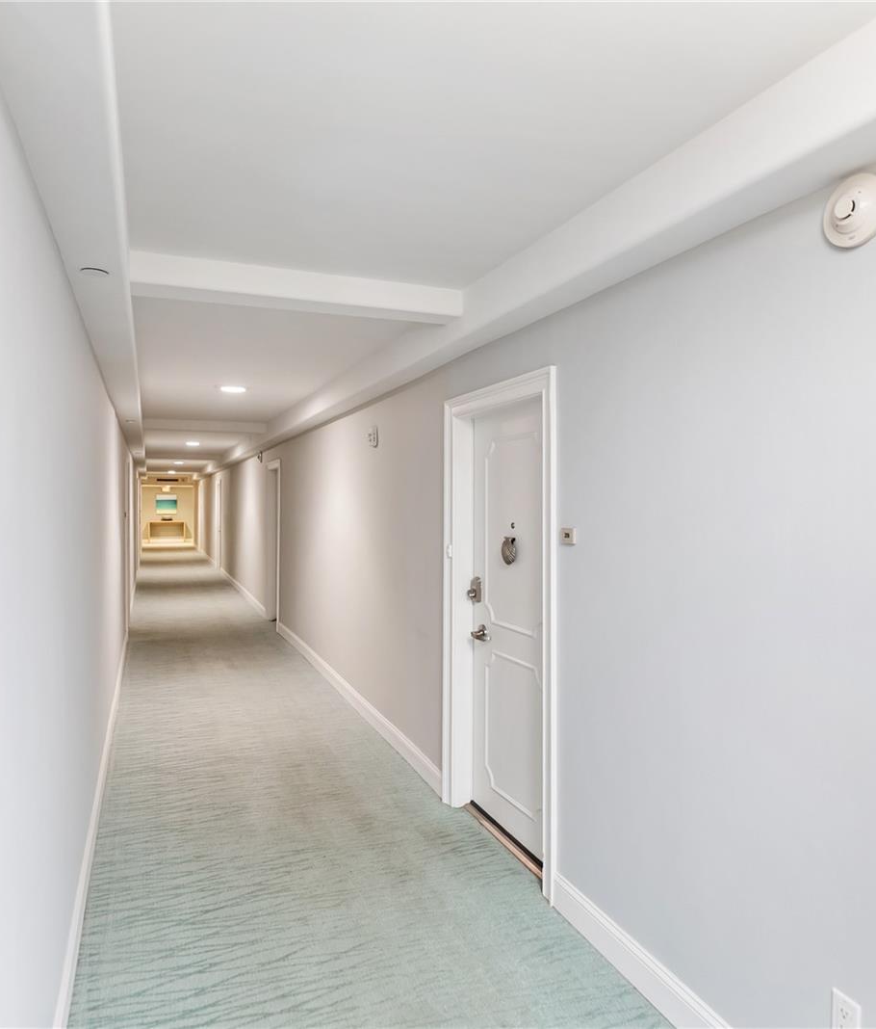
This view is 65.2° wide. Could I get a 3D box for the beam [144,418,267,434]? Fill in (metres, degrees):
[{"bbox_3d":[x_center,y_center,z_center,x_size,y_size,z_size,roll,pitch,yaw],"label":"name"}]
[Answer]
[{"bbox_3d":[-2.745,-1.033,8.139,1.374,0.118,0.201,0,1,-23],"label":"beam"}]

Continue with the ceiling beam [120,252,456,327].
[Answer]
[{"bbox_3d":[-0.573,-0.967,2.991,1.404,0.113,0.201,0,1,-23],"label":"ceiling beam"}]

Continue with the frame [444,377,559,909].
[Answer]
[{"bbox_3d":[0.291,0.478,3.248,0.140,2.152,1.063,0,1,-23],"label":"frame"}]

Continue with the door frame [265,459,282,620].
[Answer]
[{"bbox_3d":[-2.145,0.407,9.020,0.140,2.152,1.063,0,1,-23],"label":"door frame"}]

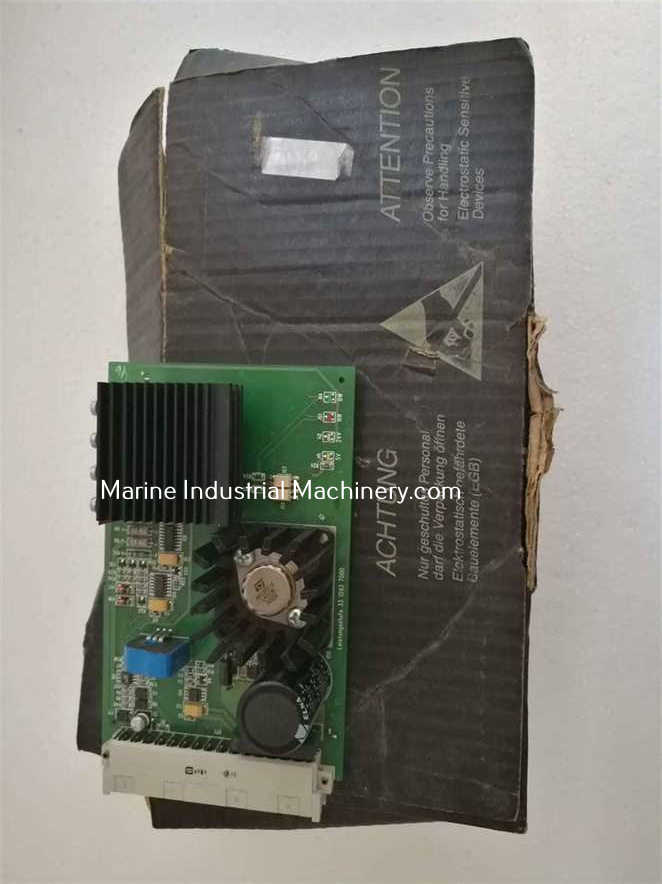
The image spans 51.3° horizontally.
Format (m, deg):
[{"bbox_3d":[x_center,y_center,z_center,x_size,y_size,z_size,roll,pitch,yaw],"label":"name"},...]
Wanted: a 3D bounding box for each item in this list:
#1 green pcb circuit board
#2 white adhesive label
[{"bbox_3d":[-0.045,0.052,0.258,0.101,0.034,0.165,2,92,9],"label":"green pcb circuit board"},{"bbox_3d":[-0.009,-0.108,0.263,0.036,0.001,0.014,8,93,9],"label":"white adhesive label"}]

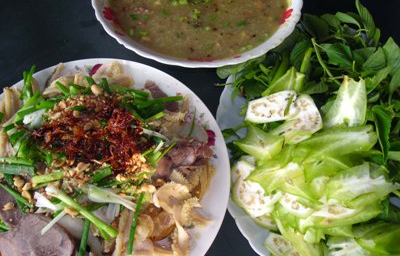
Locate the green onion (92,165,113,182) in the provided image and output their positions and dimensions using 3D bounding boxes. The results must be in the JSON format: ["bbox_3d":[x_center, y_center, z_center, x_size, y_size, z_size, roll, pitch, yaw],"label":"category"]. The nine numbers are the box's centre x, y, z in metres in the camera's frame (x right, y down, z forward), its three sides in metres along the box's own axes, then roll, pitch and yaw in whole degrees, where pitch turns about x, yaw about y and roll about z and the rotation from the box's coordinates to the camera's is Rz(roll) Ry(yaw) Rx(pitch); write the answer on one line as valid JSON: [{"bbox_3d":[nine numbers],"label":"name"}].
[{"bbox_3d":[-0.087,0.041,0.396,0.020,0.007,0.009,-35,69,-13],"label":"green onion"}]

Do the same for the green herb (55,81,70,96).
[{"bbox_3d":[-0.133,-0.038,0.425,0.007,0.010,0.024,-35,65,-21],"label":"green herb"}]

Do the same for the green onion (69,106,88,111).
[{"bbox_3d":[-0.119,-0.019,0.427,0.017,0.005,0.006,0,62,-3],"label":"green onion"}]

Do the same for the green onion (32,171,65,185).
[{"bbox_3d":[-0.138,0.044,0.397,0.030,0.007,0.008,-11,63,0],"label":"green onion"}]

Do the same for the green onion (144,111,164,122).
[{"bbox_3d":[-0.042,-0.010,0.406,0.016,0.008,0.007,-24,61,-16],"label":"green onion"}]

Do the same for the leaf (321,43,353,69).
[{"bbox_3d":[0.151,-0.080,0.486,0.044,0.008,0.024,40,67,17],"label":"leaf"}]

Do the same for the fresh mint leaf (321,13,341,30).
[{"bbox_3d":[0.143,-0.116,0.481,0.019,0.012,0.023,-31,64,-20],"label":"fresh mint leaf"}]

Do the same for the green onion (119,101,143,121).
[{"bbox_3d":[-0.064,-0.016,0.406,0.026,0.010,0.007,41,65,21],"label":"green onion"}]

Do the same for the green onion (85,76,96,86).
[{"bbox_3d":[-0.107,-0.046,0.430,0.008,0.009,0.015,-29,63,-19],"label":"green onion"}]

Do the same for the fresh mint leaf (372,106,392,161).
[{"bbox_3d":[0.178,0.005,0.433,0.011,0.012,0.064,2,62,-2],"label":"fresh mint leaf"}]

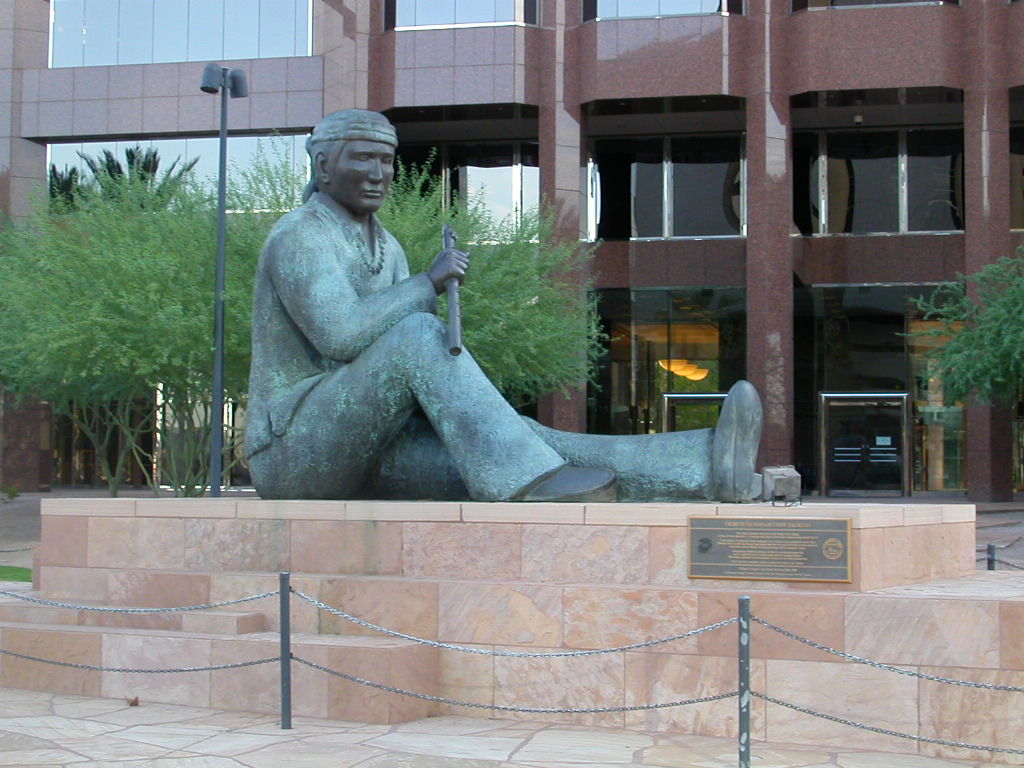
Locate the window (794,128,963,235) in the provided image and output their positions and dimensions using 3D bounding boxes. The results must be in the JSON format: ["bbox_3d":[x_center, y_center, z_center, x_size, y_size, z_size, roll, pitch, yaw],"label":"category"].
[{"bbox_3d":[8.783,-4.840,45.246,3.991,2.551,0.150,0,-3,13],"label":"window"}]

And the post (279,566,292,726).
[{"bbox_3d":[-1.481,1.750,12.442,0.061,1.020,0.061,0,-3,0],"label":"post"}]

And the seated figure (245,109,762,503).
[{"bbox_3d":[-0.266,-0.729,16.055,4.700,3.420,1.900,-1,-3,28],"label":"seated figure"}]

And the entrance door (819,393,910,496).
[{"bbox_3d":[8.373,1.435,44.950,2.139,2.471,0.200,0,-3,13],"label":"entrance door"}]

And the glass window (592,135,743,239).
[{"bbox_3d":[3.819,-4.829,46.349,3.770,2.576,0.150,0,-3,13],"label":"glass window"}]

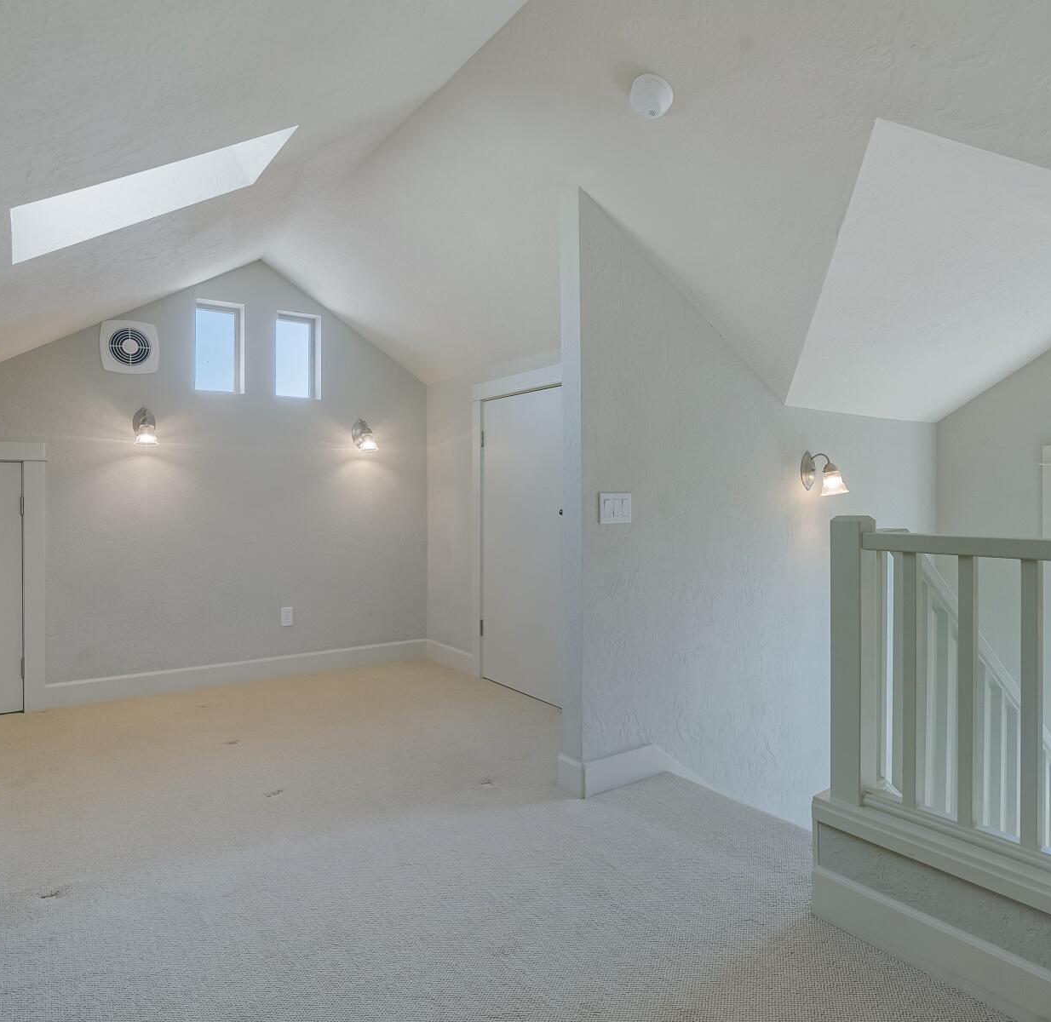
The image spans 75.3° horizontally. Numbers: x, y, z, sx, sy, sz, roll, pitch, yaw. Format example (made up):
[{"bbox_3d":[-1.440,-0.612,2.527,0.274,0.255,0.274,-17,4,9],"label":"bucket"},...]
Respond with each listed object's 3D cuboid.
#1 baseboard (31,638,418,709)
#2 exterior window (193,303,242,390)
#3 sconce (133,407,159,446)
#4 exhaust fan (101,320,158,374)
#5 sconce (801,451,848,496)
[{"bbox_3d":[-1.573,0.962,4.114,2.173,0.119,0.021,0,0,-36],"label":"baseboard"},{"bbox_3d":[-1.811,-0.956,4.017,0.264,0.526,0.103,0,0,-36],"label":"exterior window"},{"bbox_3d":[-2.042,-0.468,3.674,0.118,0.216,0.189,0,0,-36],"label":"sconce"},{"bbox_3d":[-2.139,-0.889,3.697,0.278,0.285,0.036,0,0,-36],"label":"exhaust fan"},{"bbox_3d":[1.396,-0.176,3.156,0.121,0.214,0.193,0,0,-36],"label":"sconce"}]

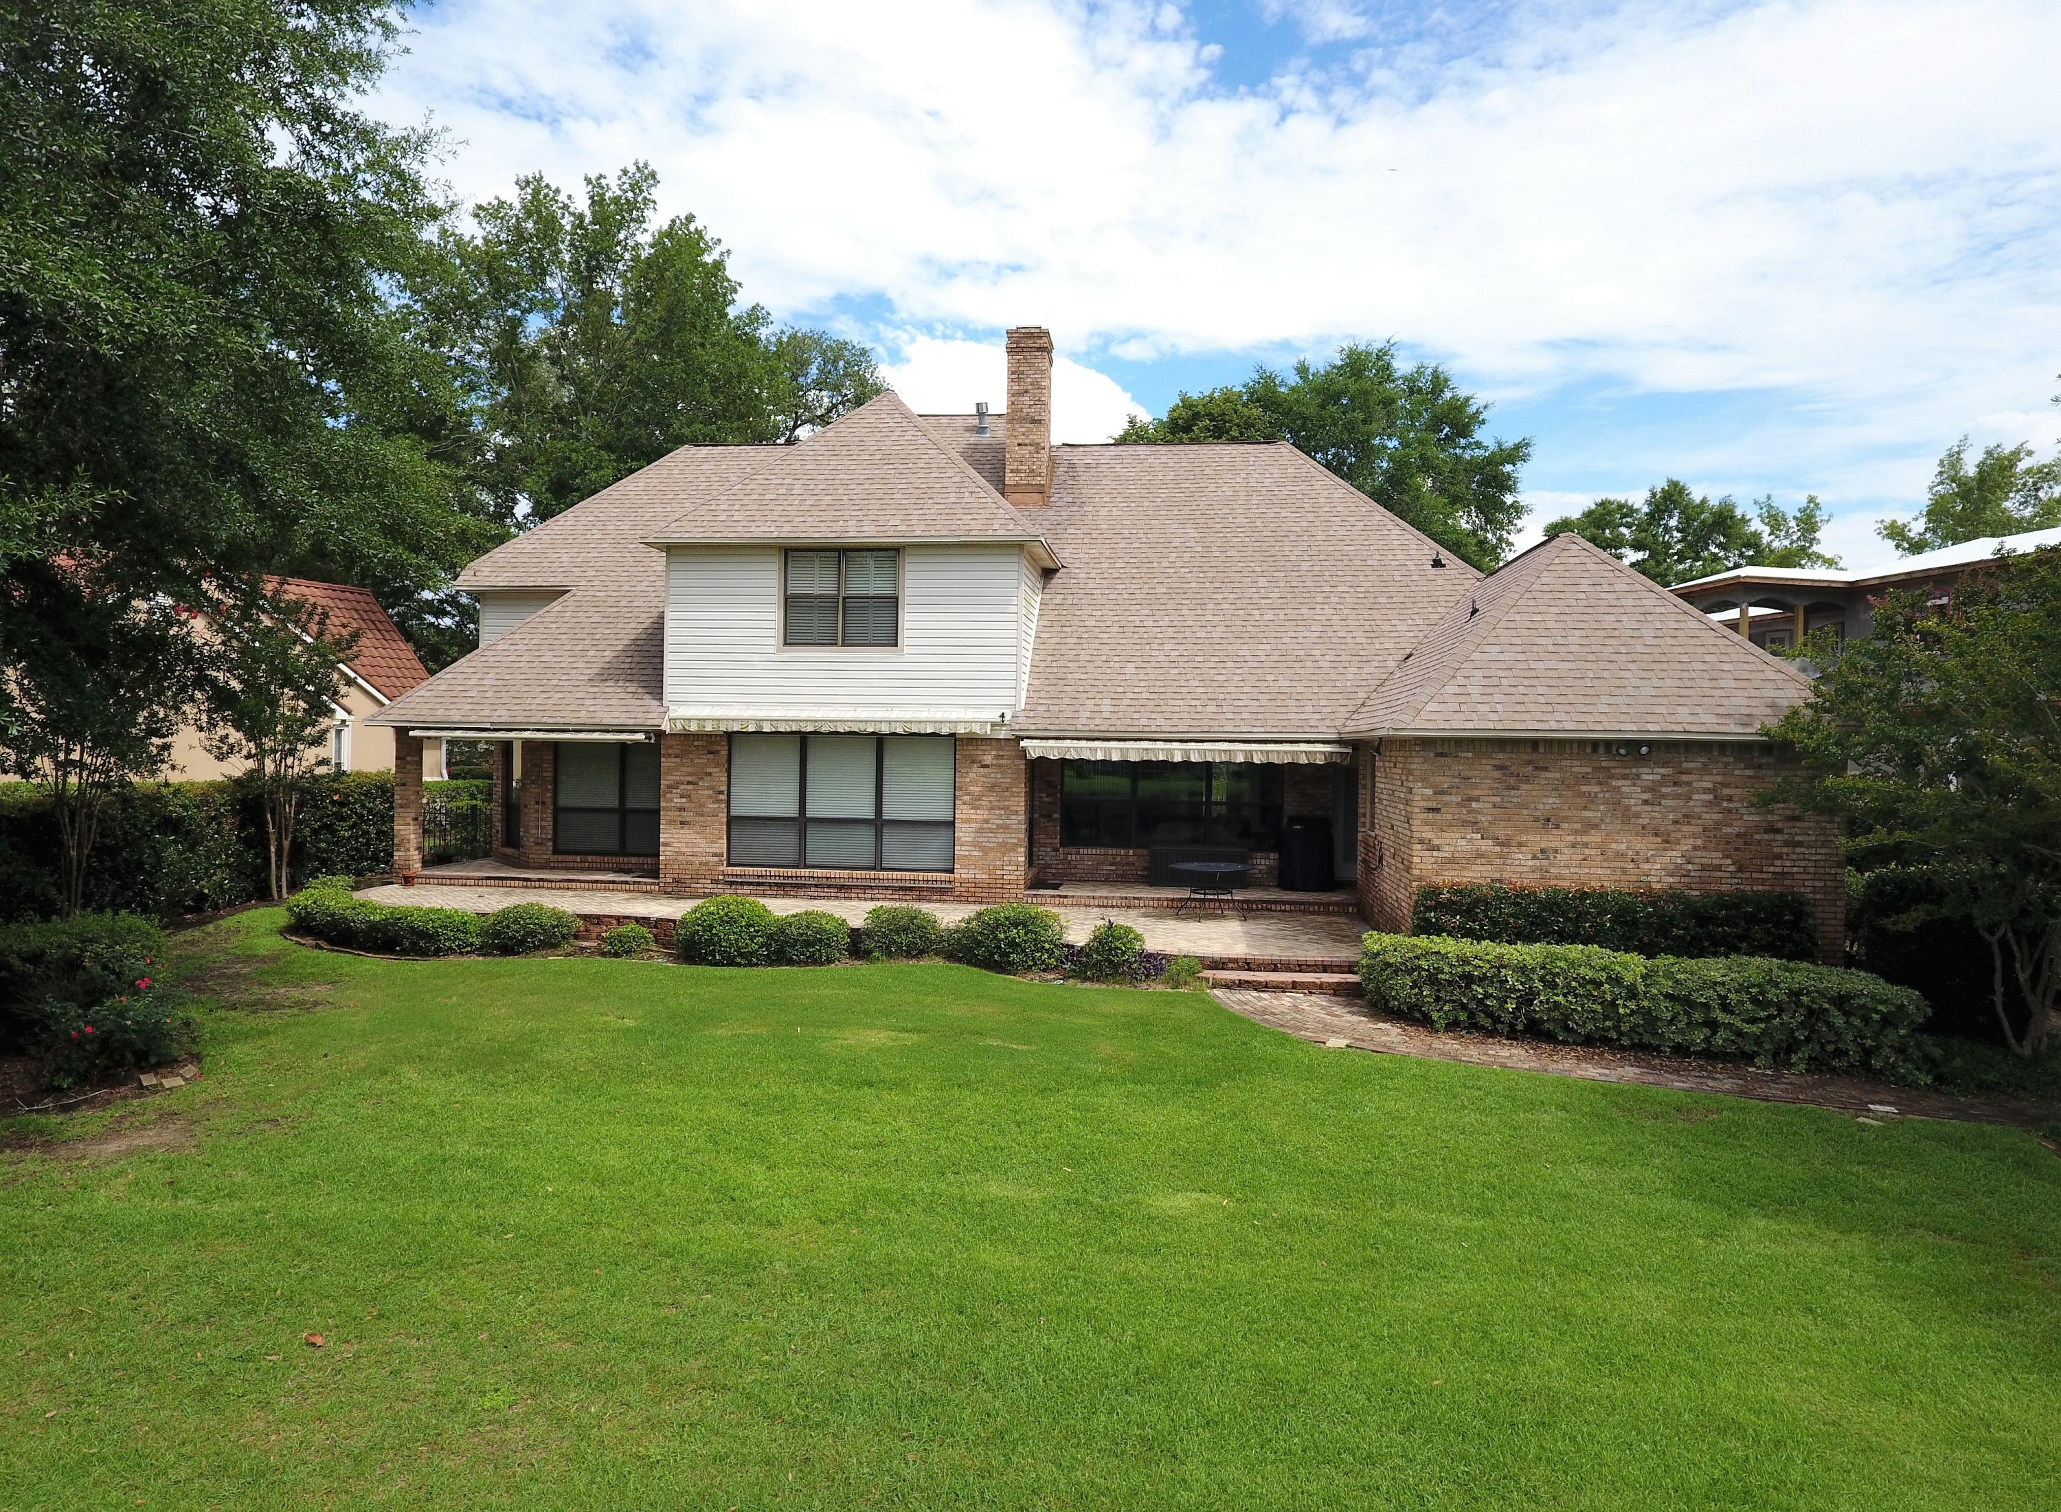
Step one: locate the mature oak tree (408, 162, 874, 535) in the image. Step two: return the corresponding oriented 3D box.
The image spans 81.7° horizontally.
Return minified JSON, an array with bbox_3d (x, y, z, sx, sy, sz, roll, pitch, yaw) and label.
[{"bbox_3d":[-10.032,-6.769,31.975,12.549,18.260,12.549,1,0,8],"label":"mature oak tree"}]

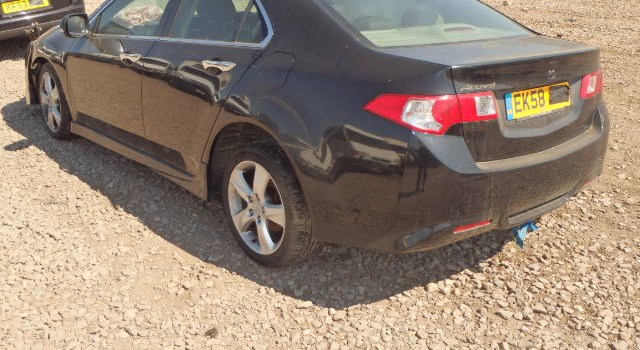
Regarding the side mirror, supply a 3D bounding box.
[{"bbox_3d":[-1.558,-0.950,4.257,0.185,0.160,0.140,-14,24,-39],"label":"side mirror"}]

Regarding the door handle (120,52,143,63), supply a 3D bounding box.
[{"bbox_3d":[-1.103,-0.686,3.893,0.055,0.050,0.240,-14,19,-39],"label":"door handle"}]

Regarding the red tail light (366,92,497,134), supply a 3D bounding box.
[{"bbox_3d":[0.470,-0.245,2.615,0.583,0.140,0.236,-6,20,-22],"label":"red tail light"}]

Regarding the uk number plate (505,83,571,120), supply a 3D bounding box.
[{"bbox_3d":[0.979,-0.331,2.961,0.520,0.111,0.012,-14,8,-39],"label":"uk number plate"}]

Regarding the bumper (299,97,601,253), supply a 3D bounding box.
[{"bbox_3d":[0.824,-0.048,3.228,1.800,0.610,0.680,-14,24,-39],"label":"bumper"}]

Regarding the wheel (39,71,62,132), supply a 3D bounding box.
[{"bbox_3d":[-2.015,-0.577,5.212,0.190,0.464,0.464,-14,24,-39],"label":"wheel"}]

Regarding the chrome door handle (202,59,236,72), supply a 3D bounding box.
[{"bbox_3d":[-0.486,-0.522,3.205,0.055,0.050,0.245,-14,19,-39],"label":"chrome door handle"}]

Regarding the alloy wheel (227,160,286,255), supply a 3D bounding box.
[{"bbox_3d":[-0.240,0.145,3.303,0.190,0.464,0.464,-14,24,-39],"label":"alloy wheel"}]

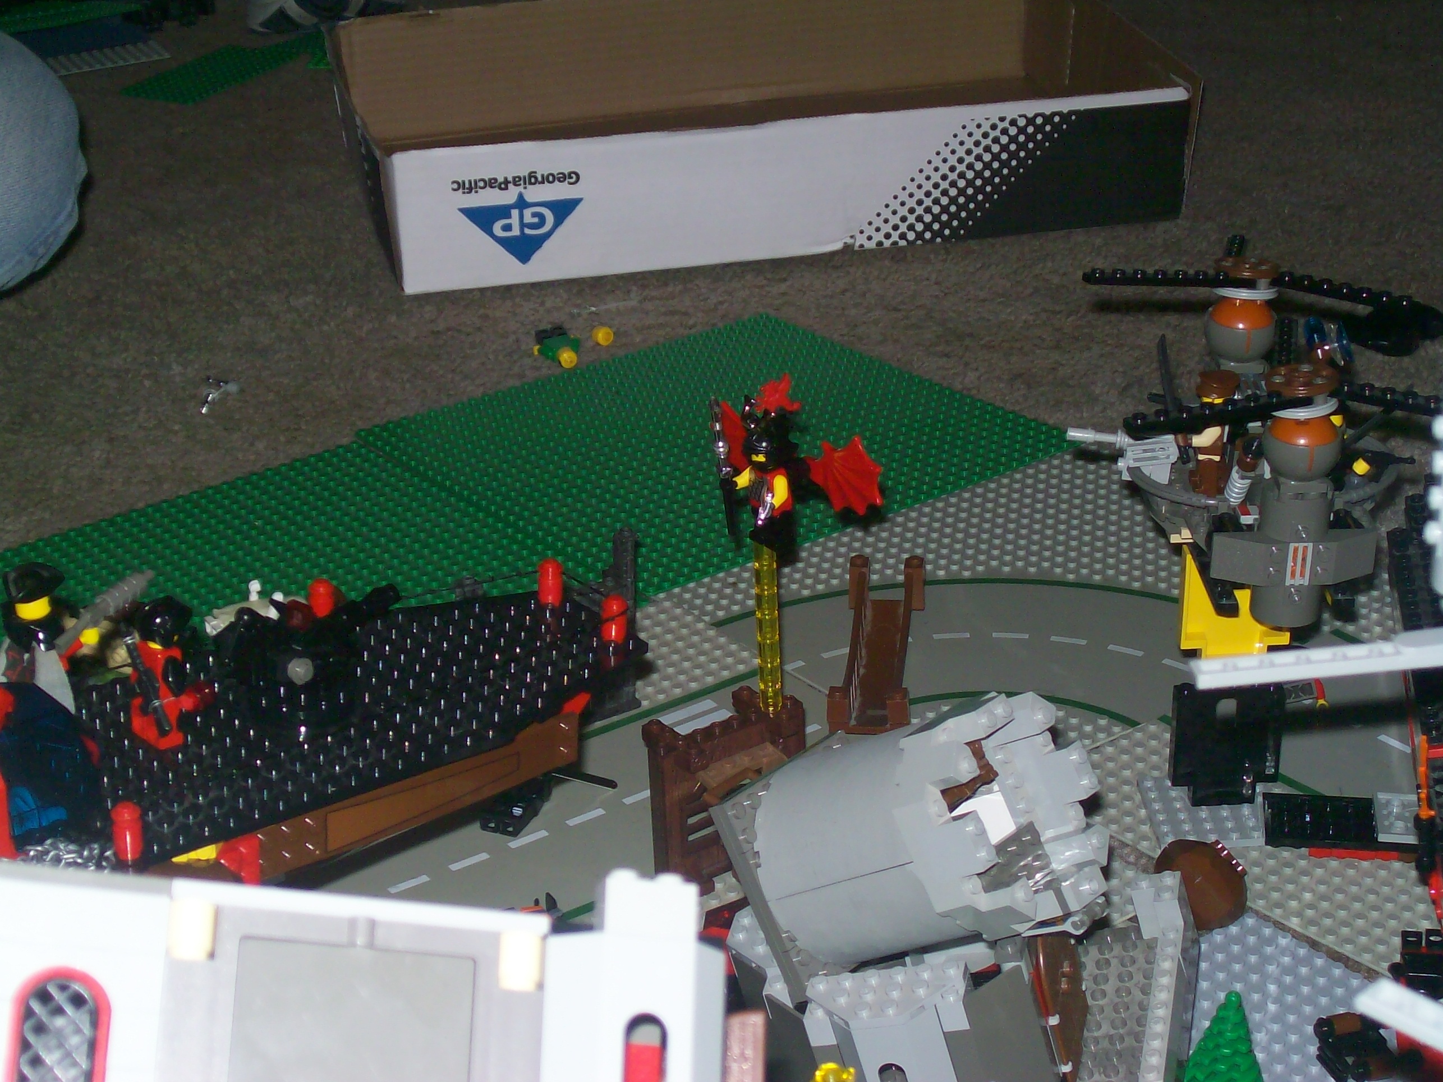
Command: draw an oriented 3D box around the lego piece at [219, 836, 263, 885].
[{"bbox_3d":[-0.131,0.087,0.794,0.013,0.015,0.007,-17,31,-38],"label":"lego piece"}]

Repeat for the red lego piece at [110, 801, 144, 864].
[{"bbox_3d":[-0.158,0.077,0.776,0.008,0.015,0.008,3,24,-1],"label":"red lego piece"}]

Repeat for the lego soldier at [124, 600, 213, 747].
[{"bbox_3d":[-0.160,0.036,0.834,0.019,0.043,0.019,-17,31,-38],"label":"lego soldier"}]

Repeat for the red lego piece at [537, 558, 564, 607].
[{"bbox_3d":[-0.055,0.013,0.936,0.008,0.015,0.008,3,24,-1],"label":"red lego piece"}]

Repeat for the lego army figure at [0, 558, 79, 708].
[{"bbox_3d":[-0.198,0.029,0.842,0.023,0.046,0.018,13,26,21],"label":"lego army figure"}]

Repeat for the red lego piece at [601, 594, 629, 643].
[{"bbox_3d":[-0.033,0.023,0.914,0.008,0.015,0.008,3,24,-1],"label":"red lego piece"}]

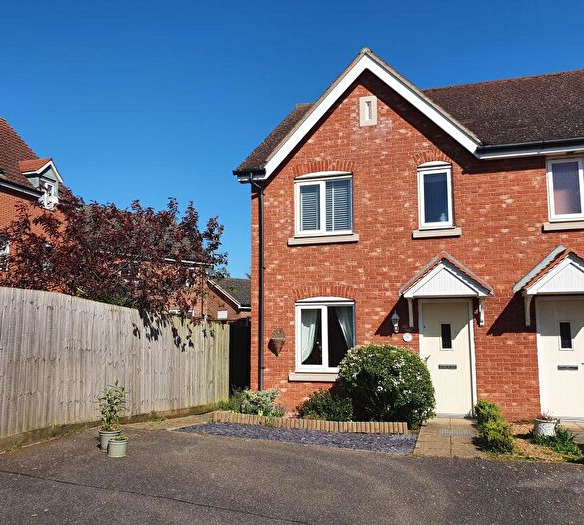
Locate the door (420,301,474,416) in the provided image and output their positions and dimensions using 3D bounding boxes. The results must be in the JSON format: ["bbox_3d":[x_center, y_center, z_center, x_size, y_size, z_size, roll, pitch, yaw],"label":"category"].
[{"bbox_3d":[2.789,1.703,9.416,0.943,2.089,0.100,-2,-7,17],"label":"door"}]

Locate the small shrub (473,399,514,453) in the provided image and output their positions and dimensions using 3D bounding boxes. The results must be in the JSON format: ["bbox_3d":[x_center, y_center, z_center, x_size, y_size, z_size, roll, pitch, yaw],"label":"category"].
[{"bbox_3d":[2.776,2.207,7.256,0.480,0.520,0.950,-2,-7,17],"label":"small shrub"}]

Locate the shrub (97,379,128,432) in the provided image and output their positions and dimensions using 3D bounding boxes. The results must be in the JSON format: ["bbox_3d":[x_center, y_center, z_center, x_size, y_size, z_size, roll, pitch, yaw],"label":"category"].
[{"bbox_3d":[-2.340,1.852,6.862,0.380,0.630,0.380,-2,-7,17],"label":"shrub"}]

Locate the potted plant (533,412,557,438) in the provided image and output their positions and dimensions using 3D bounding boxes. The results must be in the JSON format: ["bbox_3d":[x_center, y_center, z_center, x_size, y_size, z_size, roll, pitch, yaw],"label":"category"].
[{"bbox_3d":[3.634,2.325,7.593,0.340,0.340,0.340,-2,-7,17],"label":"potted plant"}]

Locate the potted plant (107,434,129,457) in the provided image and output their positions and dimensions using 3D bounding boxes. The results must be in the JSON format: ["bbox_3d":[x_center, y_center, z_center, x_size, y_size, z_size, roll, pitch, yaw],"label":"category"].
[{"bbox_3d":[-2.159,2.259,6.524,0.270,0.260,0.270,-2,-7,17],"label":"potted plant"}]

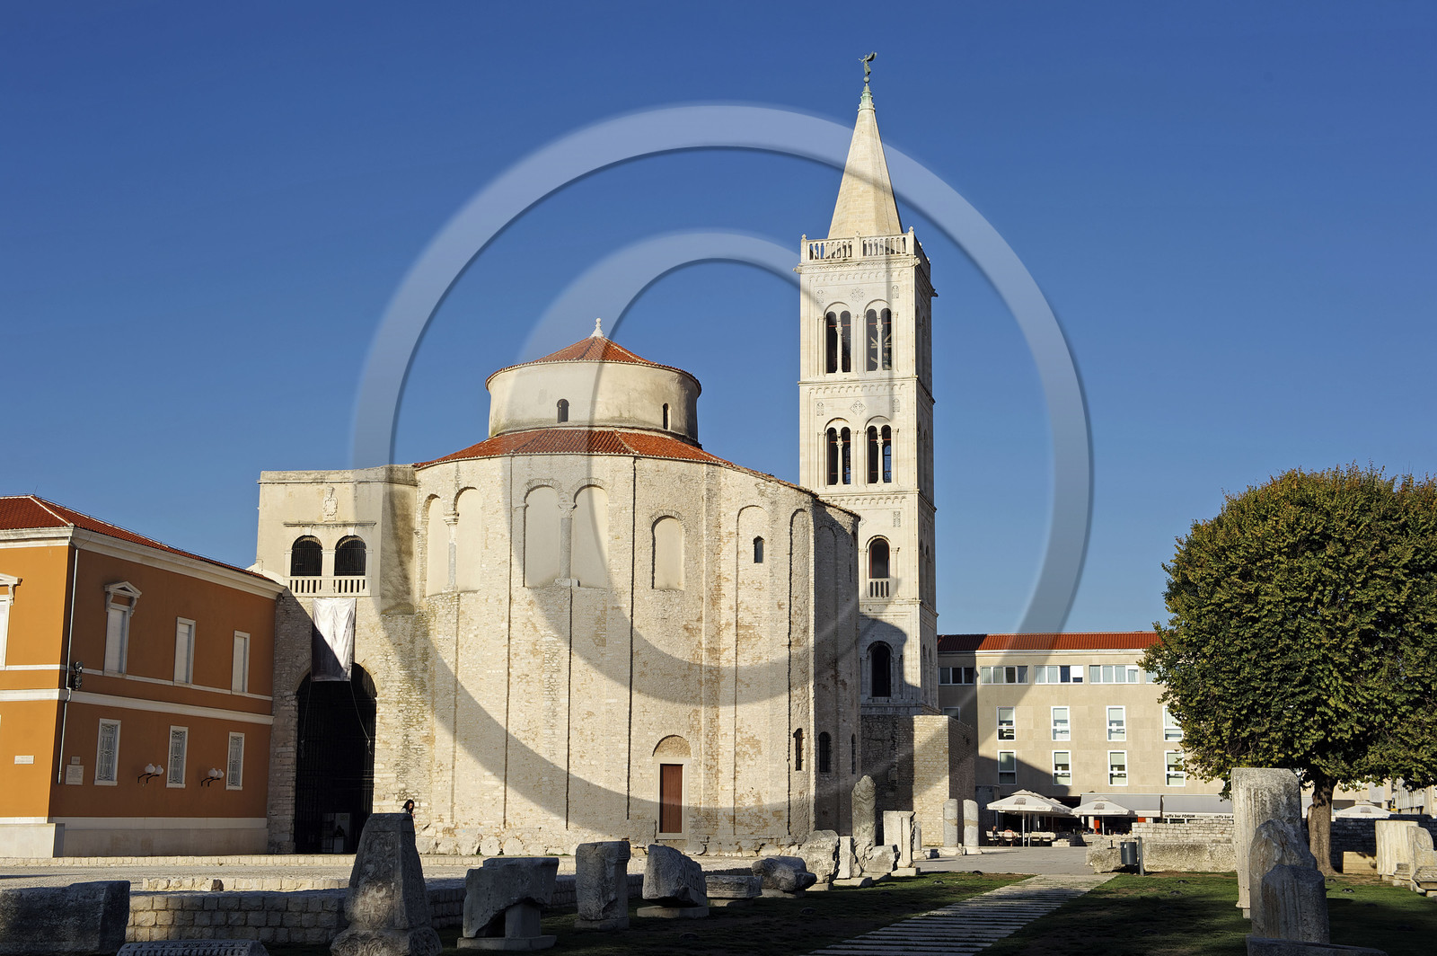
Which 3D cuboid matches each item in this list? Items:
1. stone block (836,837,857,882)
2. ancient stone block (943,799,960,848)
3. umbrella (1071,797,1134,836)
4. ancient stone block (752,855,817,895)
[{"bbox_3d":[2.742,8.124,41.000,0.340,0.933,0.450,-3,-11,18],"label":"stone block"},{"bbox_3d":[10.004,14.873,82.300,0.603,2.102,0.603,-2,-10,13],"label":"ancient stone block"},{"bbox_3d":[26.609,23.683,132.000,3.850,3.350,3.850,-3,-11,19],"label":"umbrella"},{"bbox_3d":[1.243,7.416,35.800,1.000,0.686,0.850,-3,-11,20],"label":"ancient stone block"}]

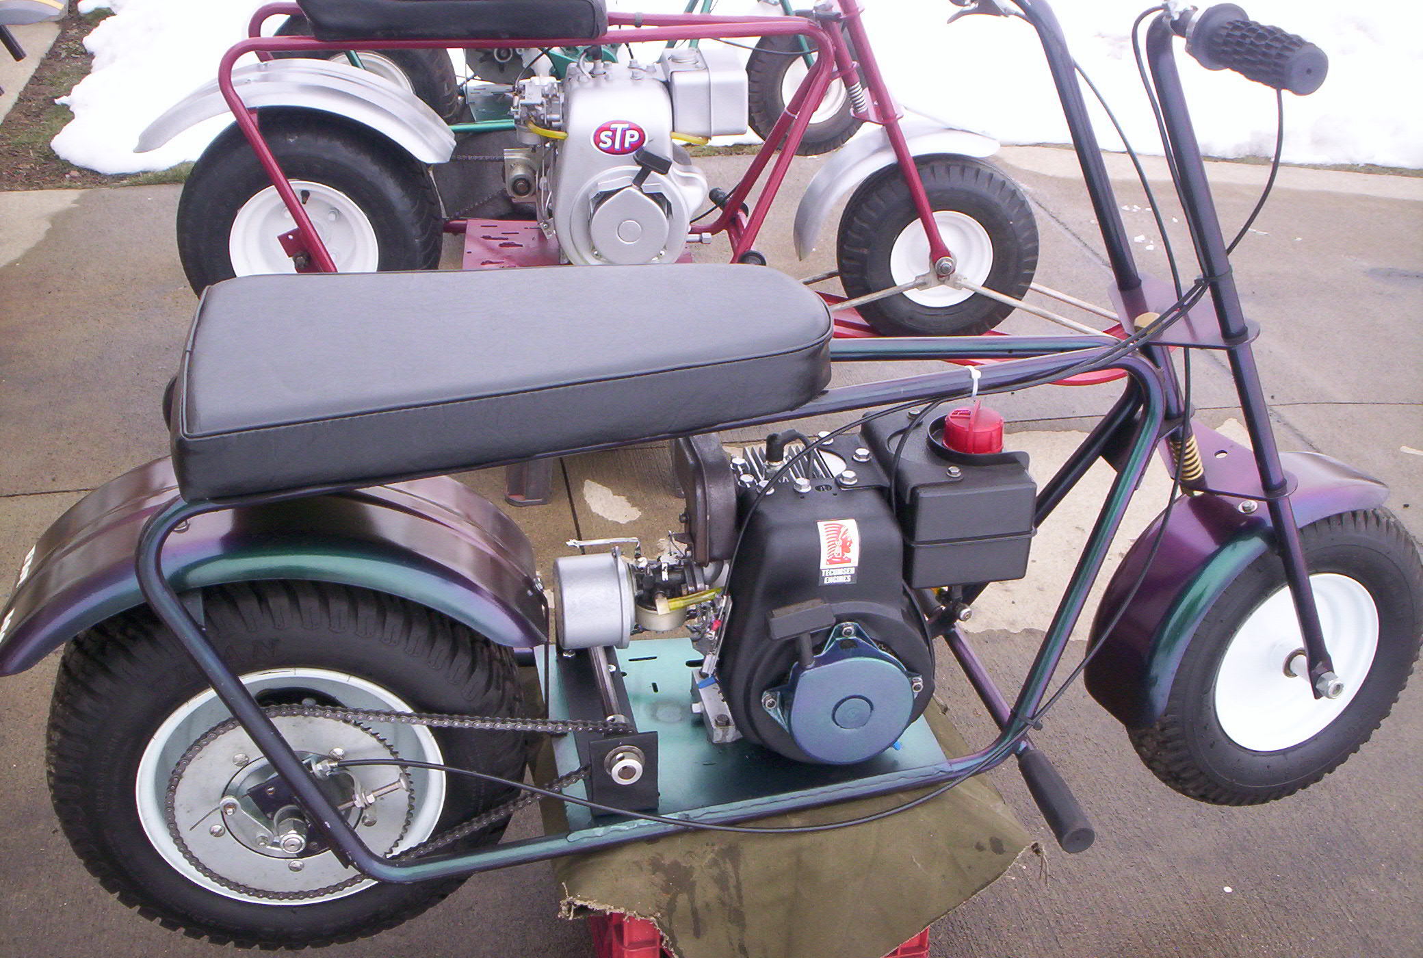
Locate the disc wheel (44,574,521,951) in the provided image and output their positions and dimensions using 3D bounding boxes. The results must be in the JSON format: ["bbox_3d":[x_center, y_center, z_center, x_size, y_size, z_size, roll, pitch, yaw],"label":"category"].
[{"bbox_3d":[-0.409,0.256,1.502,0.455,0.455,0.210,-5,29,-10],"label":"disc wheel"}]

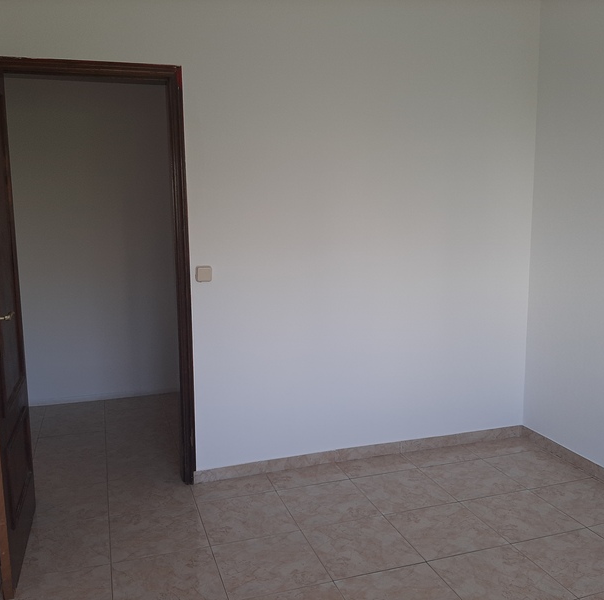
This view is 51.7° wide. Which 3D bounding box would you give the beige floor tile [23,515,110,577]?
[{"bbox_3d":[-1.018,1.055,2.646,0.400,0.010,0.400,-3,9,-18],"label":"beige floor tile"}]

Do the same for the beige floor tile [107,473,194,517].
[{"bbox_3d":[-0.762,0.977,3.144,0.400,0.010,0.400,-3,9,-18],"label":"beige floor tile"}]

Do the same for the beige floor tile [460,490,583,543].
[{"bbox_3d":[1.007,0.994,2.881,0.400,0.010,0.400,-3,9,-18],"label":"beige floor tile"}]

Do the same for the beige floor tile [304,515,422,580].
[{"bbox_3d":[0.247,1.040,2.636,0.400,0.010,0.400,-3,9,-18],"label":"beige floor tile"}]

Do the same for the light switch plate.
[{"bbox_3d":[-0.484,-0.128,3.099,0.083,0.083,0.012,-3,9,-18],"label":"light switch plate"}]

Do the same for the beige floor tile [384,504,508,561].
[{"bbox_3d":[0.627,1.017,2.759,0.400,0.010,0.400,-3,9,-18],"label":"beige floor tile"}]

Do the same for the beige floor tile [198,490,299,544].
[{"bbox_3d":[-0.258,1.009,2.890,0.400,0.010,0.400,-3,9,-18],"label":"beige floor tile"}]

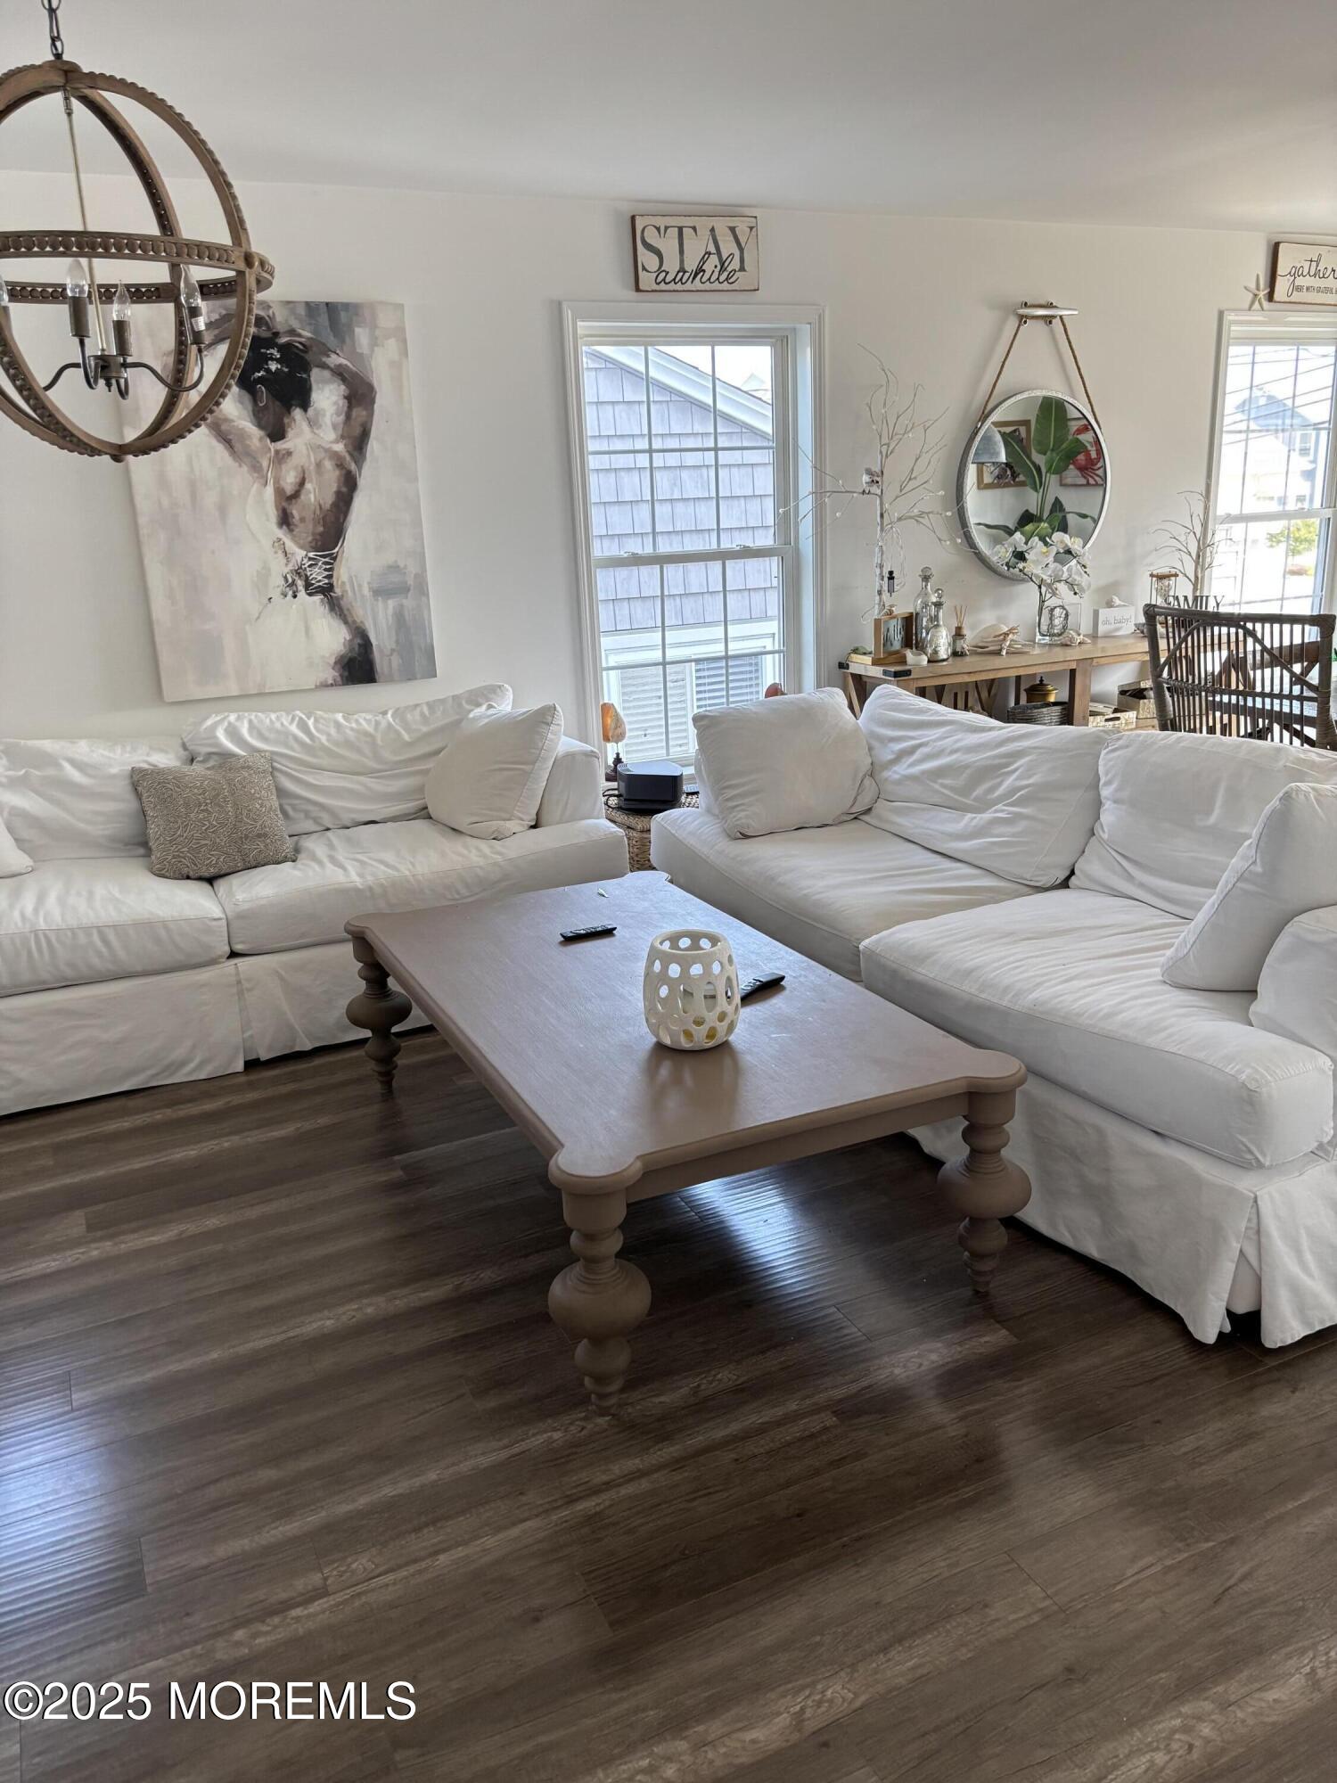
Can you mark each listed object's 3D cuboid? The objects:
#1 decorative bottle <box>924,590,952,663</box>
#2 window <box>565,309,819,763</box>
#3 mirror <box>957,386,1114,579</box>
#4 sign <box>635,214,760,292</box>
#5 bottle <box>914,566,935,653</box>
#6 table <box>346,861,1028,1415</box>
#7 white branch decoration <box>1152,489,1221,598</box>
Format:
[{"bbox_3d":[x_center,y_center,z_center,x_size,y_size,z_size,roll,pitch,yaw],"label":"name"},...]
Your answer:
[{"bbox_3d":[1.062,-1.046,5.268,0.110,0.280,0.110,-2,16,1],"label":"decorative bottle"},{"bbox_3d":[0.138,-1.292,5.068,1.054,1.699,0.120,-10,18,-23],"label":"window"},{"bbox_3d":[1.518,-1.679,5.546,0.765,0.750,0.050,-10,18,-23],"label":"mirror"},{"bbox_3d":[0.104,-2.250,4.740,0.472,0.238,0.035,-10,18,-23],"label":"sign"},{"bbox_3d":[1.030,-1.111,5.352,0.096,0.361,0.096,-10,18,-23],"label":"bottle"},{"bbox_3d":[-0.085,0.412,2.946,0.917,0.455,1.612,-10,18,-24],"label":"table"},{"bbox_3d":[2.257,-1.418,5.786,0.380,0.602,0.260,-10,18,-23],"label":"white branch decoration"}]

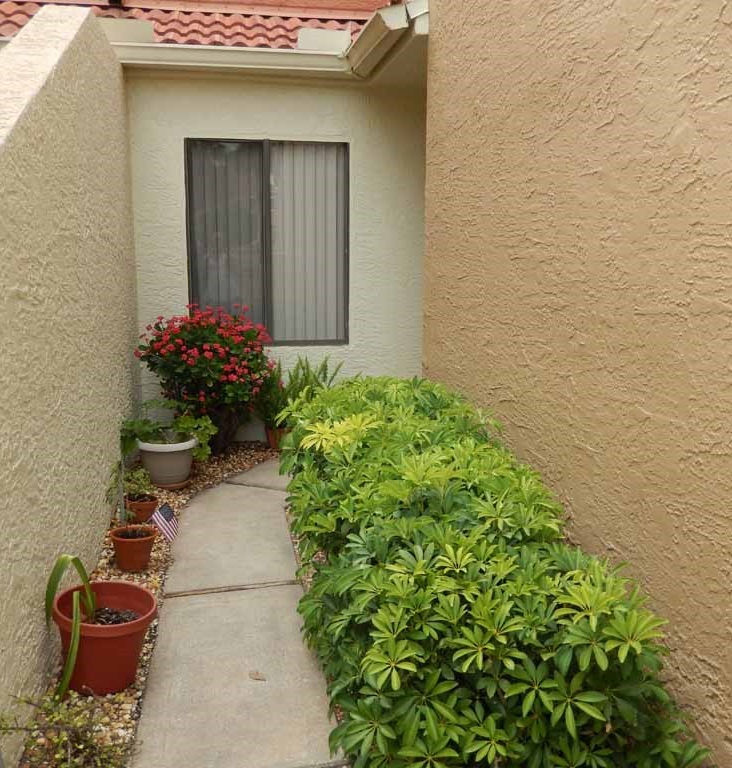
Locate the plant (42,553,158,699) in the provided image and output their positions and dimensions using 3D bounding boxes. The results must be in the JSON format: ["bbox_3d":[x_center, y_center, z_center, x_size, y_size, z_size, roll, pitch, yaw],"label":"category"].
[{"bbox_3d":[-0.864,0.781,2.413,0.345,0.400,0.370,-1,9,-10],"label":"plant"}]

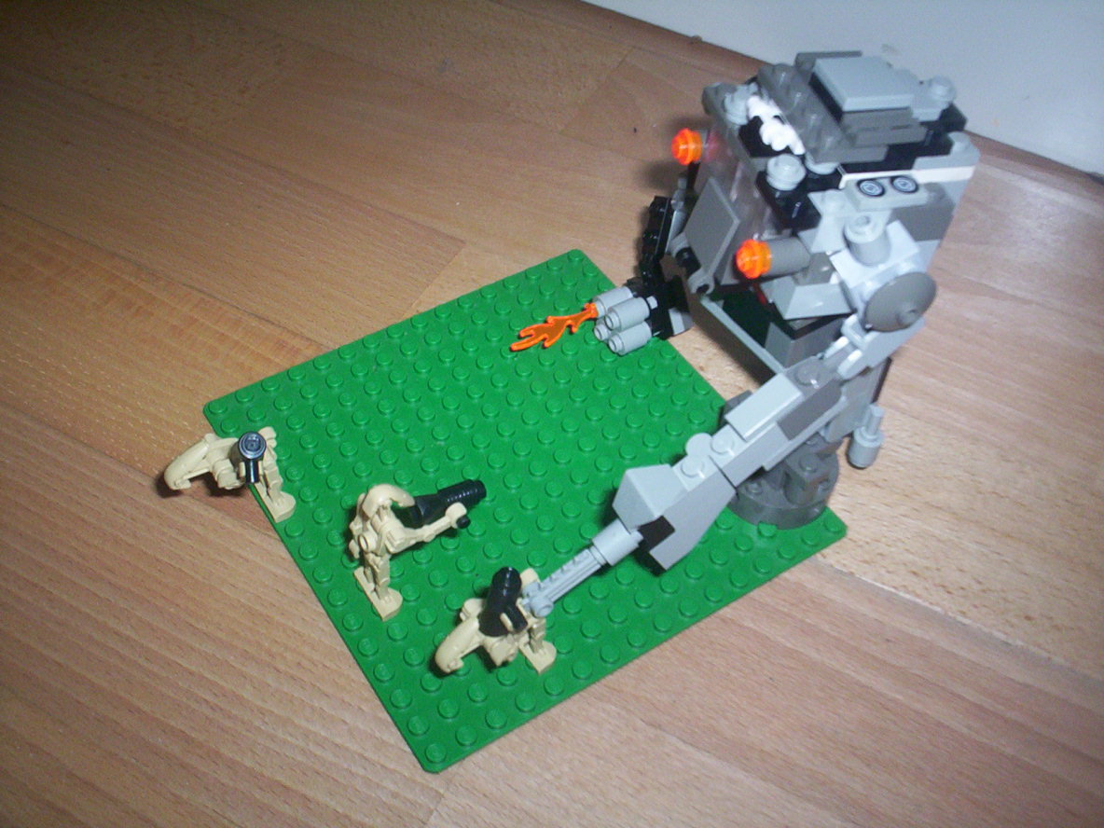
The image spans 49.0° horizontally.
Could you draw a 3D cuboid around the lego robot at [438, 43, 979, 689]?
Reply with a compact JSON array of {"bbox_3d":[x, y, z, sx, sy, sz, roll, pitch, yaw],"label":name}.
[{"bbox_3d":[0.035,-0.027,0.291,0.131,0.113,0.091,-22,55,-20],"label":"lego robot"}]

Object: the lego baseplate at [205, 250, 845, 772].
[{"bbox_3d":[-0.009,0.015,0.328,0.128,0.003,0.128,-25,56,-23],"label":"lego baseplate"}]

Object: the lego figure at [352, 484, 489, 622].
[{"bbox_3d":[-0.032,0.028,0.289,0.035,0.040,0.022,-25,56,-23],"label":"lego figure"}]

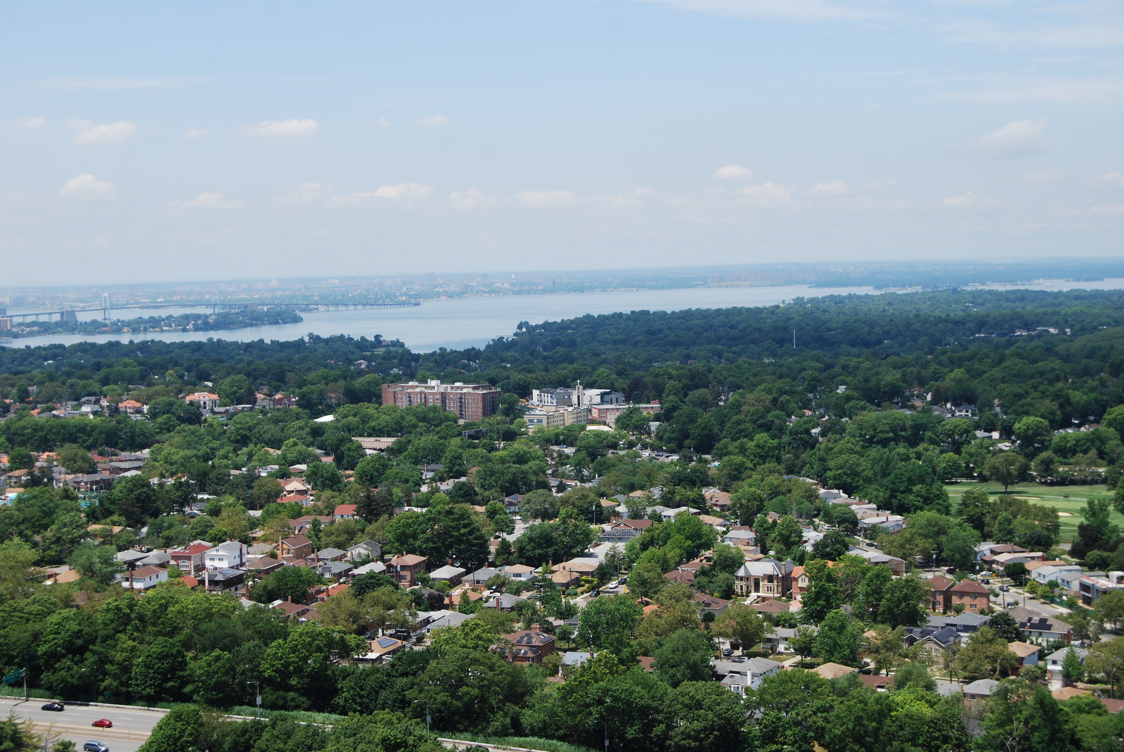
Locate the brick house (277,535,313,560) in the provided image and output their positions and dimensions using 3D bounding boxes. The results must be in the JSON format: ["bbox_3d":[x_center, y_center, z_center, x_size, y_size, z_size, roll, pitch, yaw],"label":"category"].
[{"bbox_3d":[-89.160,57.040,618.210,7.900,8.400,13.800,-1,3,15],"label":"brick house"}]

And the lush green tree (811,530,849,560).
[{"bbox_3d":[87.920,56.450,615.300,12.200,11.600,12.200,-1,4,8],"label":"lush green tree"}]

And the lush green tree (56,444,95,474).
[{"bbox_3d":[-229.300,39.500,882.860,18.610,15.320,17.120,-2,3,-15],"label":"lush green tree"}]

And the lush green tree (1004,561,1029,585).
[{"bbox_3d":[162.680,70.630,671.710,8.370,8.510,8.370,-1,3,14],"label":"lush green tree"}]

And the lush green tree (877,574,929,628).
[{"bbox_3d":[95.700,64.300,528.340,13.870,16.470,13.870,-1,3,10],"label":"lush green tree"}]

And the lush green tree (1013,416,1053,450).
[{"bbox_3d":[256.690,31.410,1024.330,20.000,18.770,20.000,-1,3,14],"label":"lush green tree"}]

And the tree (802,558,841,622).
[{"bbox_3d":[79.500,66.090,576.060,11.880,20.120,11.280,-1,3,8],"label":"tree"}]

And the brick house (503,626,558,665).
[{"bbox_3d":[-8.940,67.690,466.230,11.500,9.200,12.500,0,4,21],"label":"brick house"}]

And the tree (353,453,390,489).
[{"bbox_3d":[-89.800,44.880,883.230,17.380,17.010,16.510,-2,3,-6],"label":"tree"}]

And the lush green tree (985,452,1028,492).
[{"bbox_3d":[190.860,41.380,805.190,18.200,17.200,18.200,-1,4,13],"label":"lush green tree"}]

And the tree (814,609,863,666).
[{"bbox_3d":[66.400,62.610,450.240,11.800,13.600,11.800,-1,4,8],"label":"tree"}]

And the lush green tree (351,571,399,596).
[{"bbox_3d":[-56.790,63.030,566.560,14.300,9.800,14.300,-2,4,-6],"label":"lush green tree"}]

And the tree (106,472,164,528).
[{"bbox_3d":[-176.530,51.450,771.270,22.530,22.150,22.530,-2,3,-13],"label":"tree"}]

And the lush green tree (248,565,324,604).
[{"bbox_3d":[-82.260,62.630,558.700,21.200,13.200,17.500,-2,3,-9],"label":"lush green tree"}]

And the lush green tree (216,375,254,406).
[{"bbox_3d":[-261.150,12.590,1494.230,28.950,26.650,28.950,-2,3,-10],"label":"lush green tree"}]

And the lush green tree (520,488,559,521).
[{"bbox_3d":[-8.960,50.880,736.690,15.000,12.800,15.000,-2,4,-1],"label":"lush green tree"}]

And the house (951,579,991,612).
[{"bbox_3d":[115.670,61.650,528.800,10.800,8.400,10.000,0,4,20],"label":"house"}]

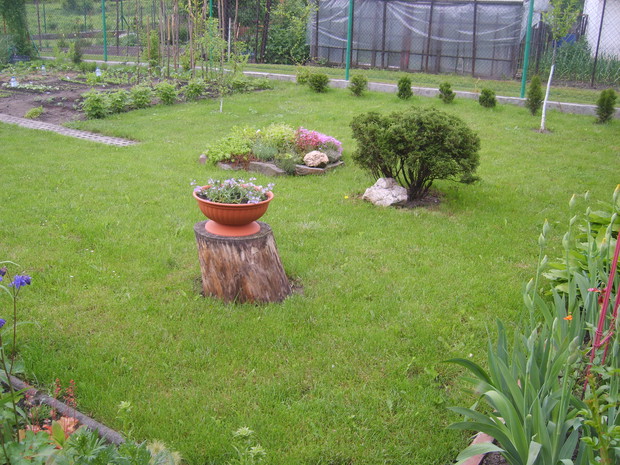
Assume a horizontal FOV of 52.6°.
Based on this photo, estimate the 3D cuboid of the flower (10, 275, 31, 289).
[{"bbox_3d":[-0.924,0.156,2.000,0.066,0.046,0.060,2,19,0],"label":"flower"}]

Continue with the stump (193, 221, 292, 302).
[{"bbox_3d":[-0.348,0.124,3.373,0.500,0.325,0.460,0,19,-6],"label":"stump"}]

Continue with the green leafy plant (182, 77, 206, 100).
[{"bbox_3d":[-1.910,-2.388,10.380,0.390,0.340,0.370,-2,20,-10],"label":"green leafy plant"}]

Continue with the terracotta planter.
[{"bbox_3d":[-0.378,-0.101,3.100,0.400,0.180,0.400,2,19,0],"label":"terracotta planter"}]

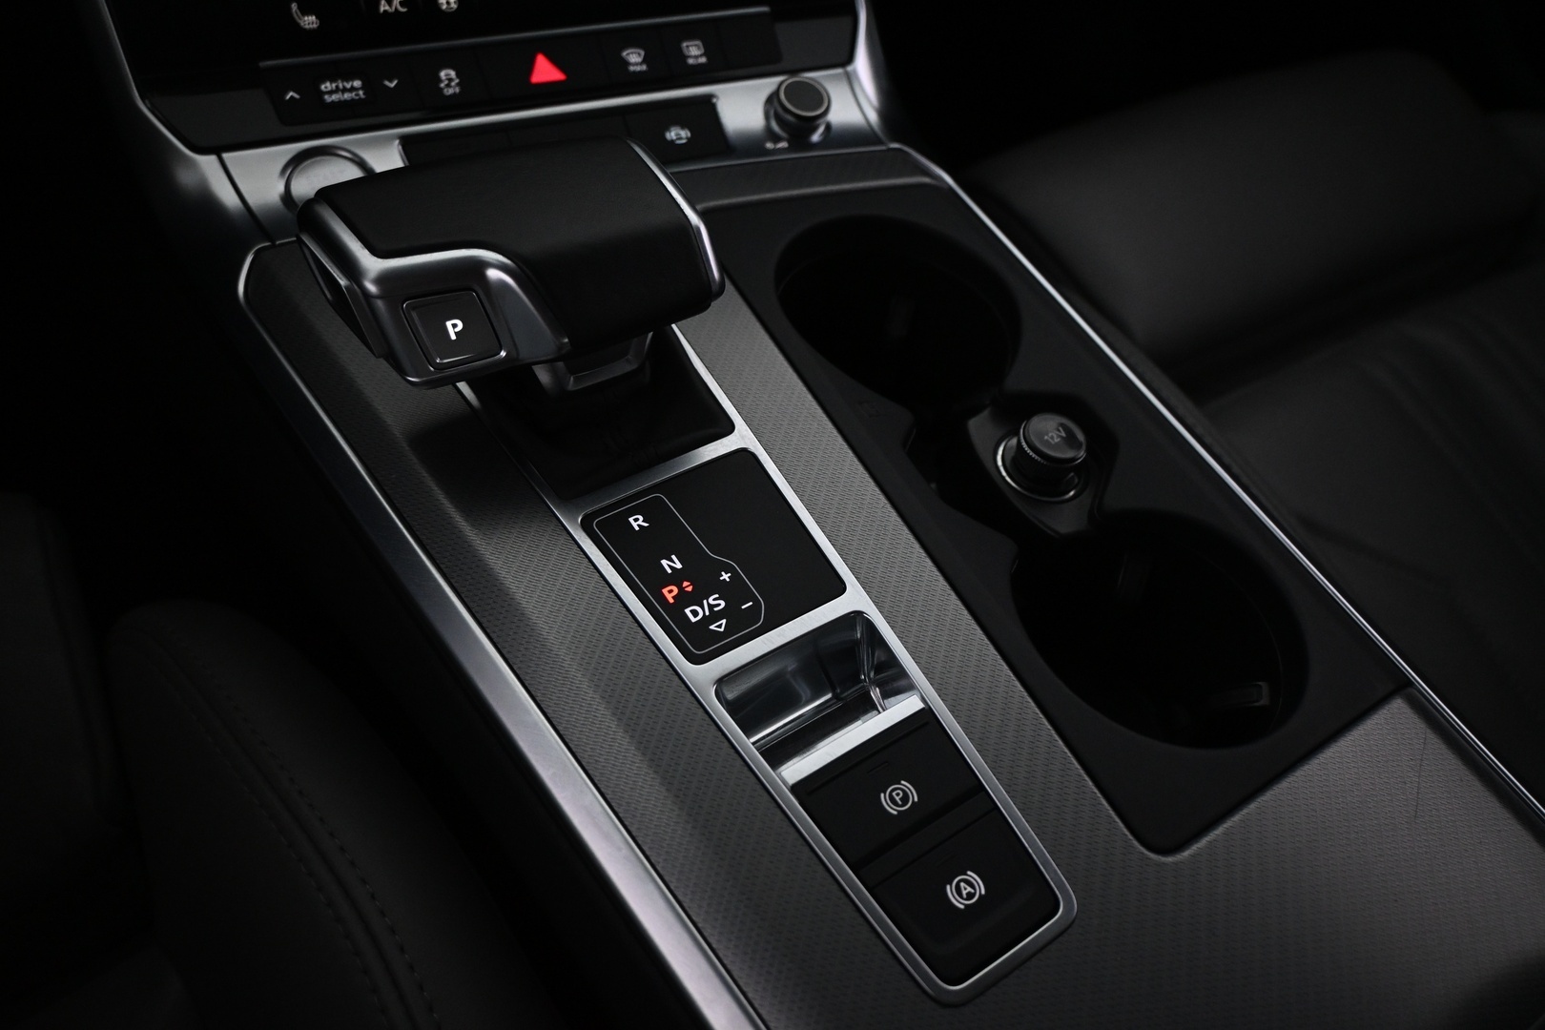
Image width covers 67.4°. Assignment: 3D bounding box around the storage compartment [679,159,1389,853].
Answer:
[{"bbox_3d":[0.074,-0.009,0.404,0.104,0.065,0.262,-21,58,-22],"label":"storage compartment"}]

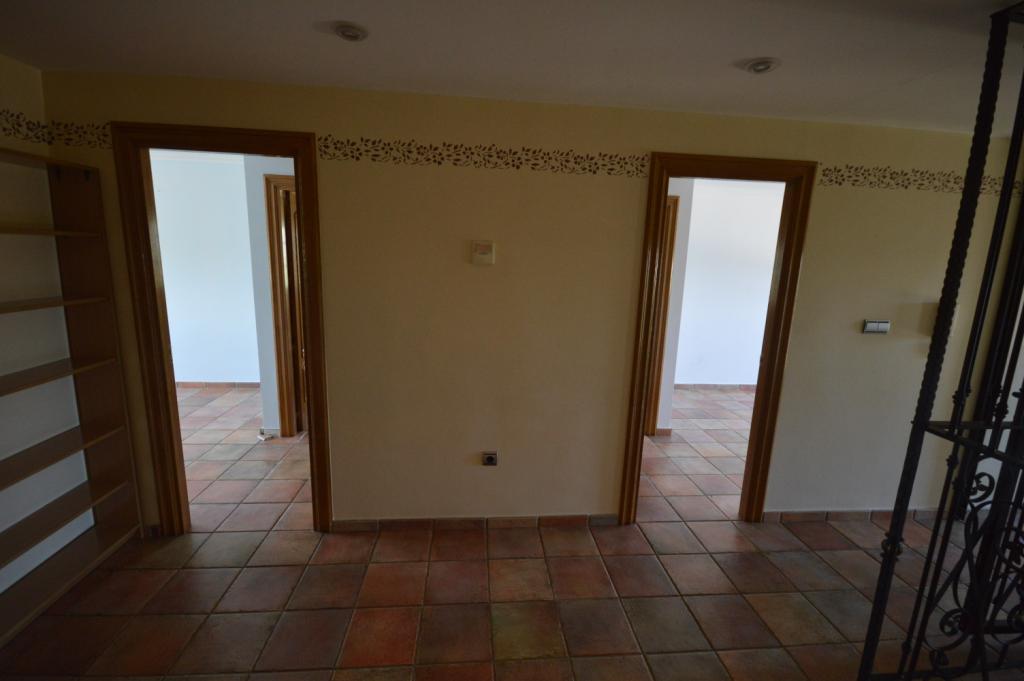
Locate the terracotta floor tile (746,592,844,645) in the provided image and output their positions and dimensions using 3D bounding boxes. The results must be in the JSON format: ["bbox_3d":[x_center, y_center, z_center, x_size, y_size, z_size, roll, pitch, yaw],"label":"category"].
[{"bbox_3d":[1.304,1.288,1.980,0.304,0.010,0.288,1,11,-5],"label":"terracotta floor tile"}]

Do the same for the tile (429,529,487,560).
[{"bbox_3d":[-0.289,1.143,2.398,0.299,0.012,0.280,1,11,-5],"label":"tile"}]

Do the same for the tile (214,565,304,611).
[{"bbox_3d":[-1.200,1.198,2.059,0.302,0.012,0.291,1,10,-5],"label":"tile"}]

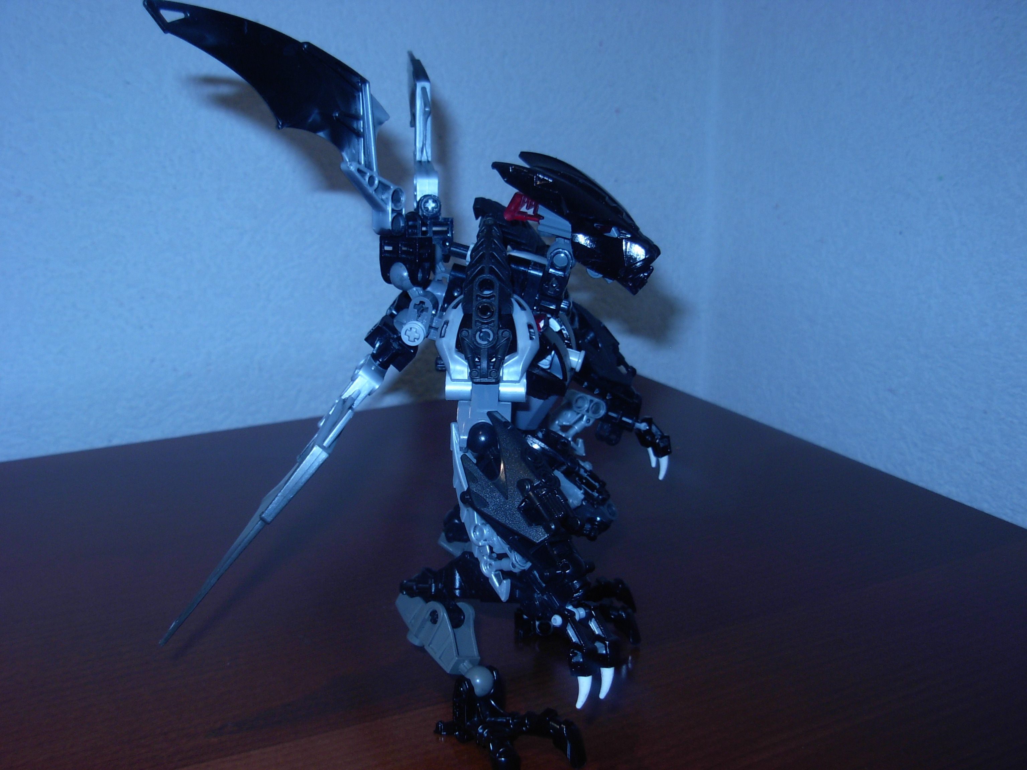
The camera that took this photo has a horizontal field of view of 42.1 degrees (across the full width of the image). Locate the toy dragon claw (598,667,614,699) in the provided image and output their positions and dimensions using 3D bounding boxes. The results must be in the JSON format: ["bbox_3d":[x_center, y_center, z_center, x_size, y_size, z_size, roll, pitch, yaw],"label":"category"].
[{"bbox_3d":[0.029,0.093,0.417,0.005,0.011,0.004,5,15,17],"label":"toy dragon claw"}]

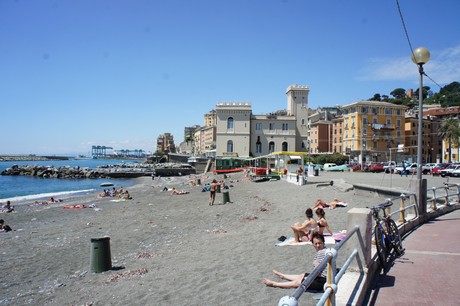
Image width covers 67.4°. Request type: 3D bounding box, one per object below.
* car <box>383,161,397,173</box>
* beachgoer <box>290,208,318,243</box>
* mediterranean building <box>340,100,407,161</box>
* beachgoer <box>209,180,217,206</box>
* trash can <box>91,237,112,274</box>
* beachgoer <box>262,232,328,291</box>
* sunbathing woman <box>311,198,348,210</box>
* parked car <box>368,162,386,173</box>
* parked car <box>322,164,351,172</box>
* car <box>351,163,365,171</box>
[{"bbox_3d":[22.186,1.998,47.500,1.650,1.550,3.900,-1,-1,37],"label":"car"},{"bbox_3d":[1.959,1.914,9.100,0.730,0.870,0.450,0,-1,9],"label":"beachgoer"},{"bbox_3d":[44.300,-5.950,106.800,19.500,19.100,9.000,0,-1,-21],"label":"mediterranean building"},{"bbox_3d":[-1.128,2.622,23.000,0.500,1.720,0.420,0,-1,14],"label":"beachgoer"},{"bbox_3d":[-3.323,2.616,8.900,0.540,0.790,0.540,0,-1,0],"label":"trash can"},{"bbox_3d":[1.020,1.600,5.400,1.080,0.860,0.520,0,-1,25],"label":"beachgoer"},{"bbox_3d":[3.900,1.960,13.500,1.550,0.420,0.550,0,-1,-26],"label":"sunbathing woman"},{"bbox_3d":[21.223,2.090,49.000,3.900,1.420,1.650,0,-1,-37],"label":"parked car"},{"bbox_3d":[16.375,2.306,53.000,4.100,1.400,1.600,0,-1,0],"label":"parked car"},{"bbox_3d":[19.807,2.218,52.000,3.900,1.400,1.620,0,-1,-37],"label":"car"}]

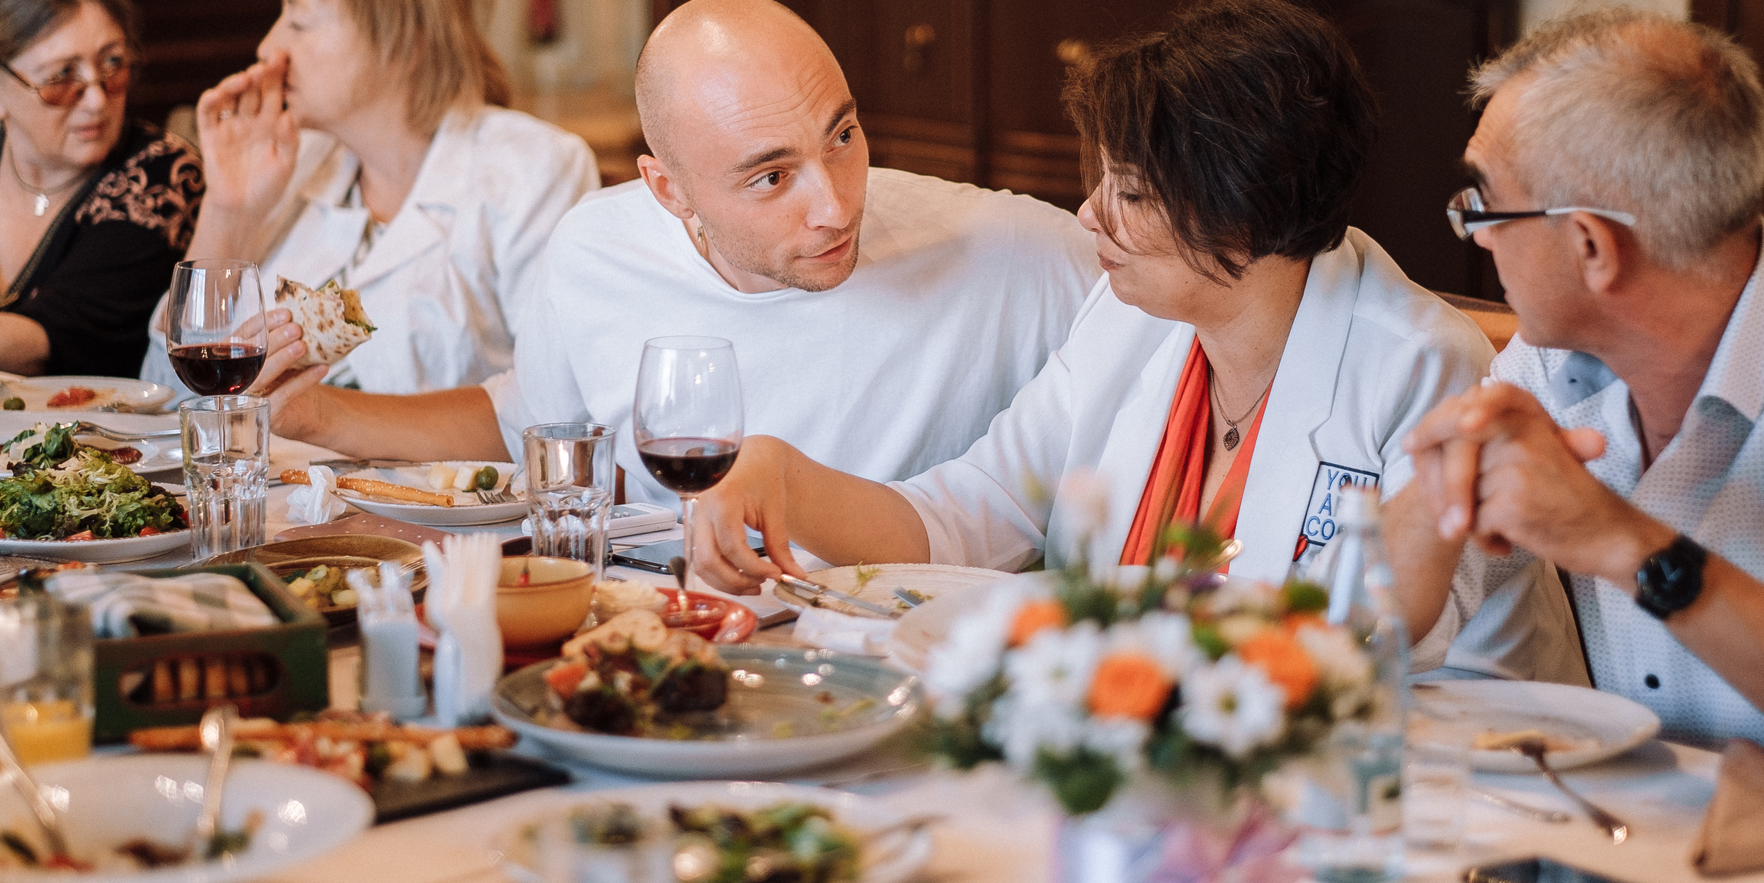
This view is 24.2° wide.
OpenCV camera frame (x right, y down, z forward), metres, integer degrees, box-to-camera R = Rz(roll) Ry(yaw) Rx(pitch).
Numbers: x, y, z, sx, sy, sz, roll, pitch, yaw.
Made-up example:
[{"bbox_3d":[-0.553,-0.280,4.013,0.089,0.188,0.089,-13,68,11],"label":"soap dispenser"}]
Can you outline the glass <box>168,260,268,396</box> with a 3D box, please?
[{"bbox_3d":[-0.597,-0.047,3.713,0.089,0.225,0.089,0,10,0],"label":"glass"}]

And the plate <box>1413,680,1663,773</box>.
[{"bbox_3d":[0.425,0.202,2.791,0.210,0.024,0.210,0,10,0],"label":"plate"}]

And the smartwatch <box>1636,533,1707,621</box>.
[{"bbox_3d":[0.550,0.095,2.870,0.046,0.064,0.050,32,-14,0],"label":"smartwatch"}]

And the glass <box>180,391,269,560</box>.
[{"bbox_3d":[-0.563,0.032,3.538,0.077,0.133,0.077,0,10,0],"label":"glass"}]

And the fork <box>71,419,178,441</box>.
[{"bbox_3d":[-0.710,-0.004,3.965,0.200,0.025,0.025,0,10,0],"label":"fork"}]

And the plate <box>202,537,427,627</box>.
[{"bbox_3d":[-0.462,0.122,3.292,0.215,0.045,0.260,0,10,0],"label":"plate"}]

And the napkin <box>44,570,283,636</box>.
[{"bbox_3d":[-0.530,0.133,3.039,0.150,0.040,0.190,-4,11,-21],"label":"napkin"}]

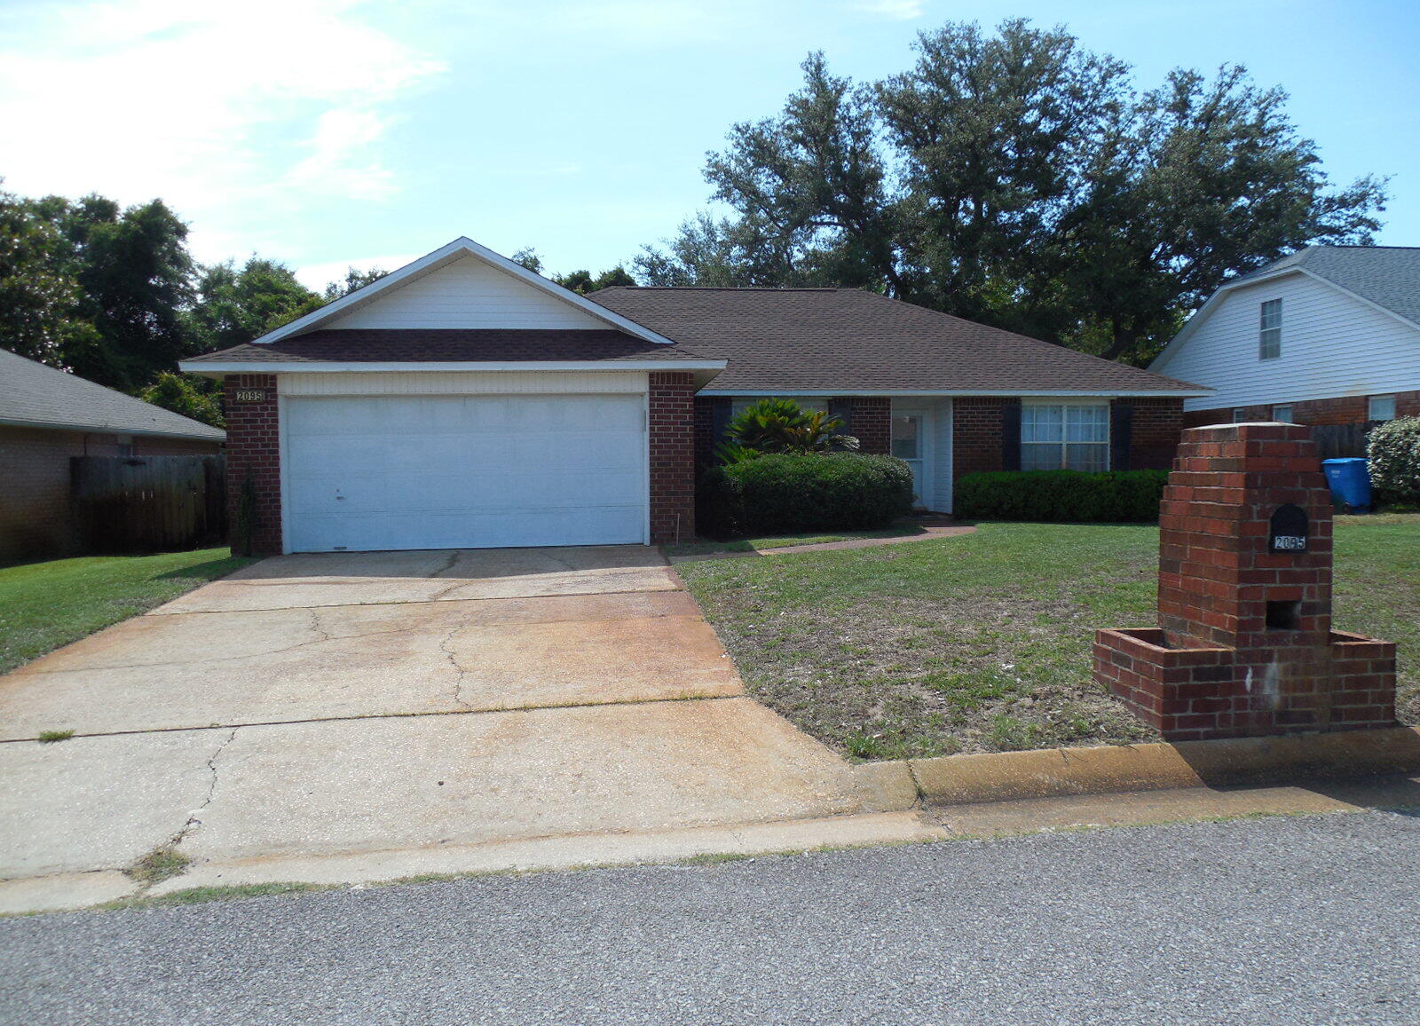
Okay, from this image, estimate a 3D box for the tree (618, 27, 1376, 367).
[{"bbox_3d":[10.756,-8.957,36.691,26.556,17.027,22.000,-1,3,-6],"label":"tree"}]

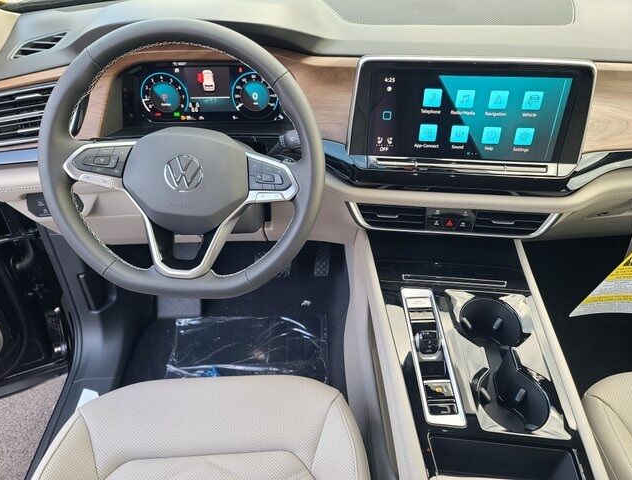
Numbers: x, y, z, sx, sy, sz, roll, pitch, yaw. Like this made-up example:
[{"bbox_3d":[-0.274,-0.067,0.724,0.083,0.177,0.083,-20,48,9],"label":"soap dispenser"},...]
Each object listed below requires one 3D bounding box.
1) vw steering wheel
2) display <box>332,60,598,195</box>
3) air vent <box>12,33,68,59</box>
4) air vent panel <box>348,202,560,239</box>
[{"bbox_3d":[-0.174,-0.099,0.629,0.372,0.366,0.100,5,13,-3],"label":"vw steering wheel"},{"bbox_3d":[0.229,-0.184,0.727,0.366,0.195,0.040,4,30,6],"label":"display"},{"bbox_3d":[-0.499,-0.347,0.840,0.115,0.025,0.036,-32,82,-12],"label":"air vent"},{"bbox_3d":[0.230,-0.036,0.798,0.358,0.052,0.035,4,30,6],"label":"air vent panel"}]

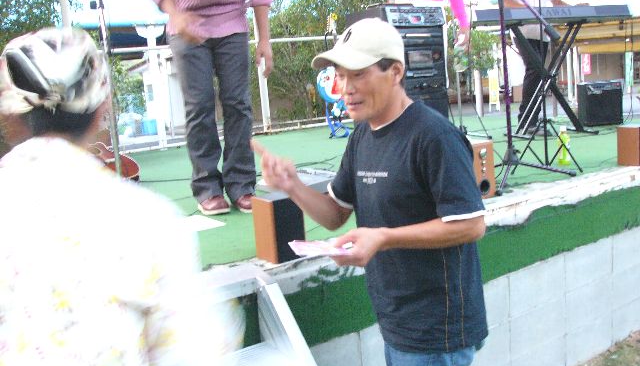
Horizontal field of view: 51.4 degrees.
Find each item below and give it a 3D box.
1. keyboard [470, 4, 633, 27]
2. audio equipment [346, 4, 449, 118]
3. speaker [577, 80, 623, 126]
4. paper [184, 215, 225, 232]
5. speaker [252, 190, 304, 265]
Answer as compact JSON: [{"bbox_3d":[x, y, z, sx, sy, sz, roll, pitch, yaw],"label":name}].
[{"bbox_3d":[1.863,-1.371,5.485,1.273,0.120,0.290,-5,8,-5],"label":"keyboard"},{"bbox_3d":[0.538,-0.666,4.555,0.440,1.030,0.479,-9,10,-28],"label":"audio equipment"},{"bbox_3d":[2.611,-0.737,6.232,0.345,0.385,0.200,-5,8,-3],"label":"speaker"},{"bbox_3d":[-0.569,0.175,2.926,0.210,0.004,0.297,-10,10,-33],"label":"paper"},{"bbox_3d":[-0.136,0.148,2.212,0.119,0.205,0.113,-12,11,-42],"label":"speaker"}]

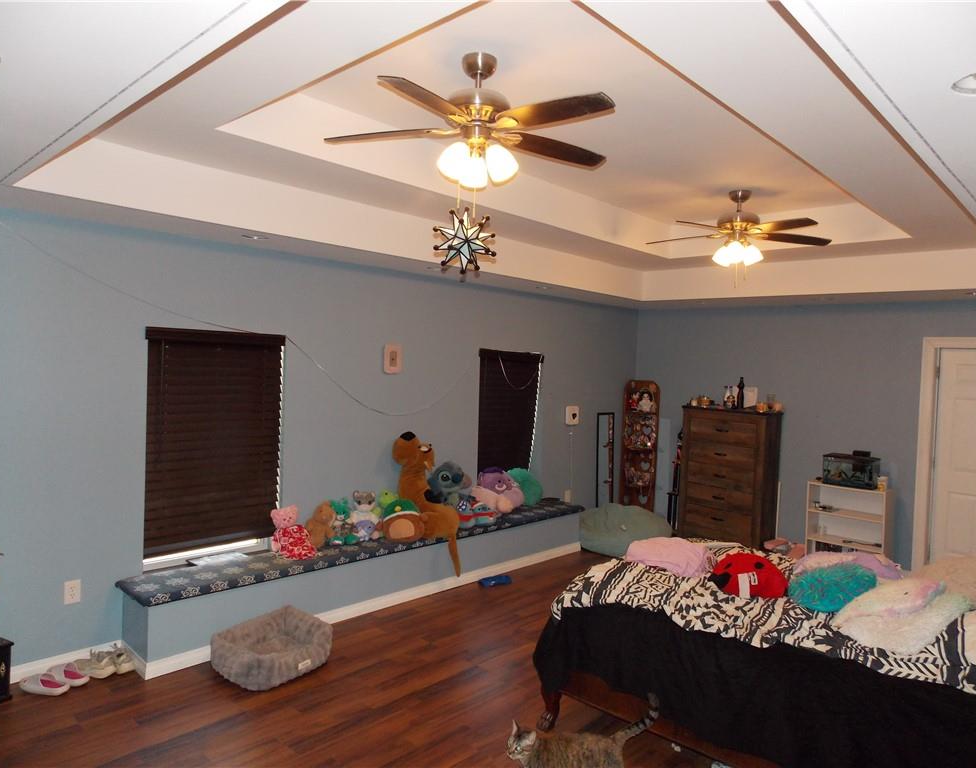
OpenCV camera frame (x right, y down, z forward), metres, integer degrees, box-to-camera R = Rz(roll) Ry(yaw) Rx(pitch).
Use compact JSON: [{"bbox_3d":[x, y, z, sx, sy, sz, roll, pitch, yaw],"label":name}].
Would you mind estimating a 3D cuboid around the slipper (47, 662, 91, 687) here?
[{"bbox_3d":[-2.210,1.532,3.583,0.255,0.080,0.098,2,1,6],"label":"slipper"}]

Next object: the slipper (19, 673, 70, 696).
[{"bbox_3d":[-2.277,1.532,3.498,0.255,0.080,0.098,2,1,12],"label":"slipper"}]

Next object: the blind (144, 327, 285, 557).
[{"bbox_3d":[-1.717,0.353,4.317,0.070,1.360,0.890,3,2,43],"label":"blind"}]

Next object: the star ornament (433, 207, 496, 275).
[{"bbox_3d":[-0.097,-0.592,2.820,0.260,0.275,0.260,2,1,-2],"label":"star ornament"}]

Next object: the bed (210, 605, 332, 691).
[{"bbox_3d":[-1.220,1.501,3.867,0.445,0.200,0.575,3,2,33],"label":"bed"}]

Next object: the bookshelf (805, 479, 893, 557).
[{"bbox_3d":[3.285,1.316,6.214,0.645,0.780,0.250,3,2,43],"label":"bookshelf"}]

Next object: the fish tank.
[{"bbox_3d":[3.321,0.785,6.205,0.410,0.290,0.215,3,2,43],"label":"fish tank"}]

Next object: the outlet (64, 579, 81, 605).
[{"bbox_3d":[-2.280,1.146,3.739,0.010,0.120,0.079,3,2,43],"label":"outlet"}]

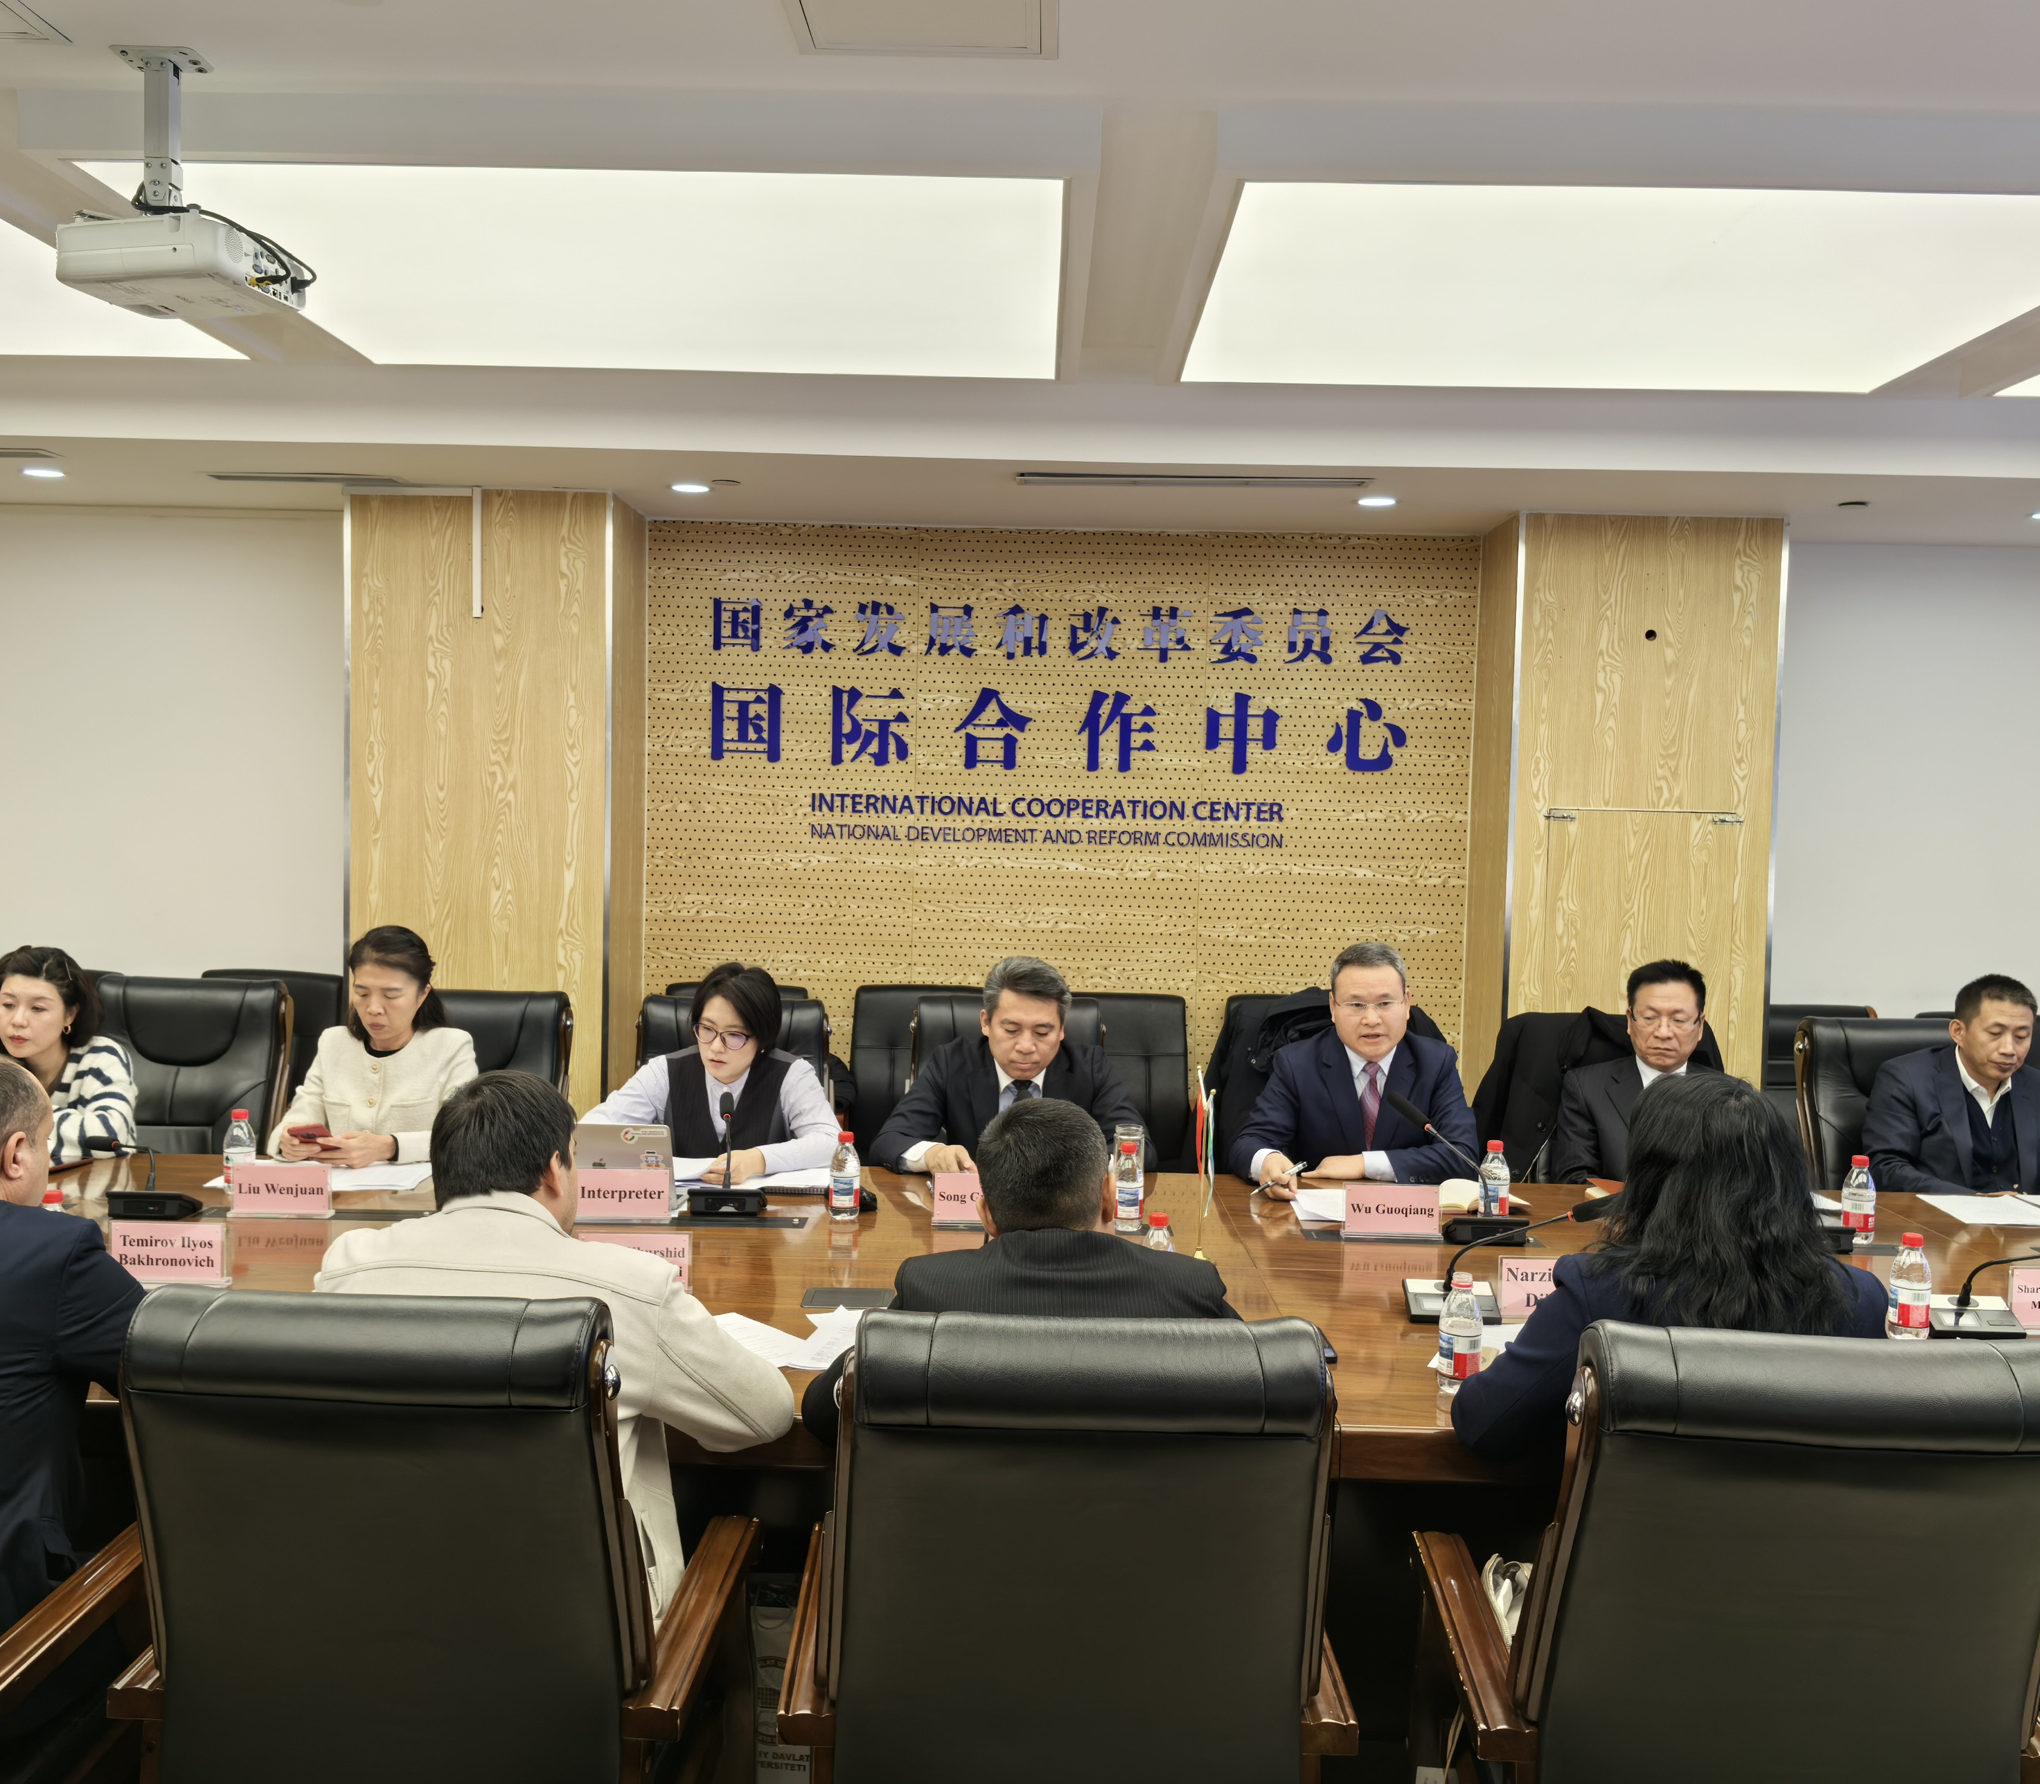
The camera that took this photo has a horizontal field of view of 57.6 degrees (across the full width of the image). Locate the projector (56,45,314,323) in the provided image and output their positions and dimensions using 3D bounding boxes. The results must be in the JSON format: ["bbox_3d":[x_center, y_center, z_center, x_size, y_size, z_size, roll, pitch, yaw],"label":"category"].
[{"bbox_3d":[-1.358,-1.155,3.022,0.290,0.390,0.260,2,3,11],"label":"projector"}]

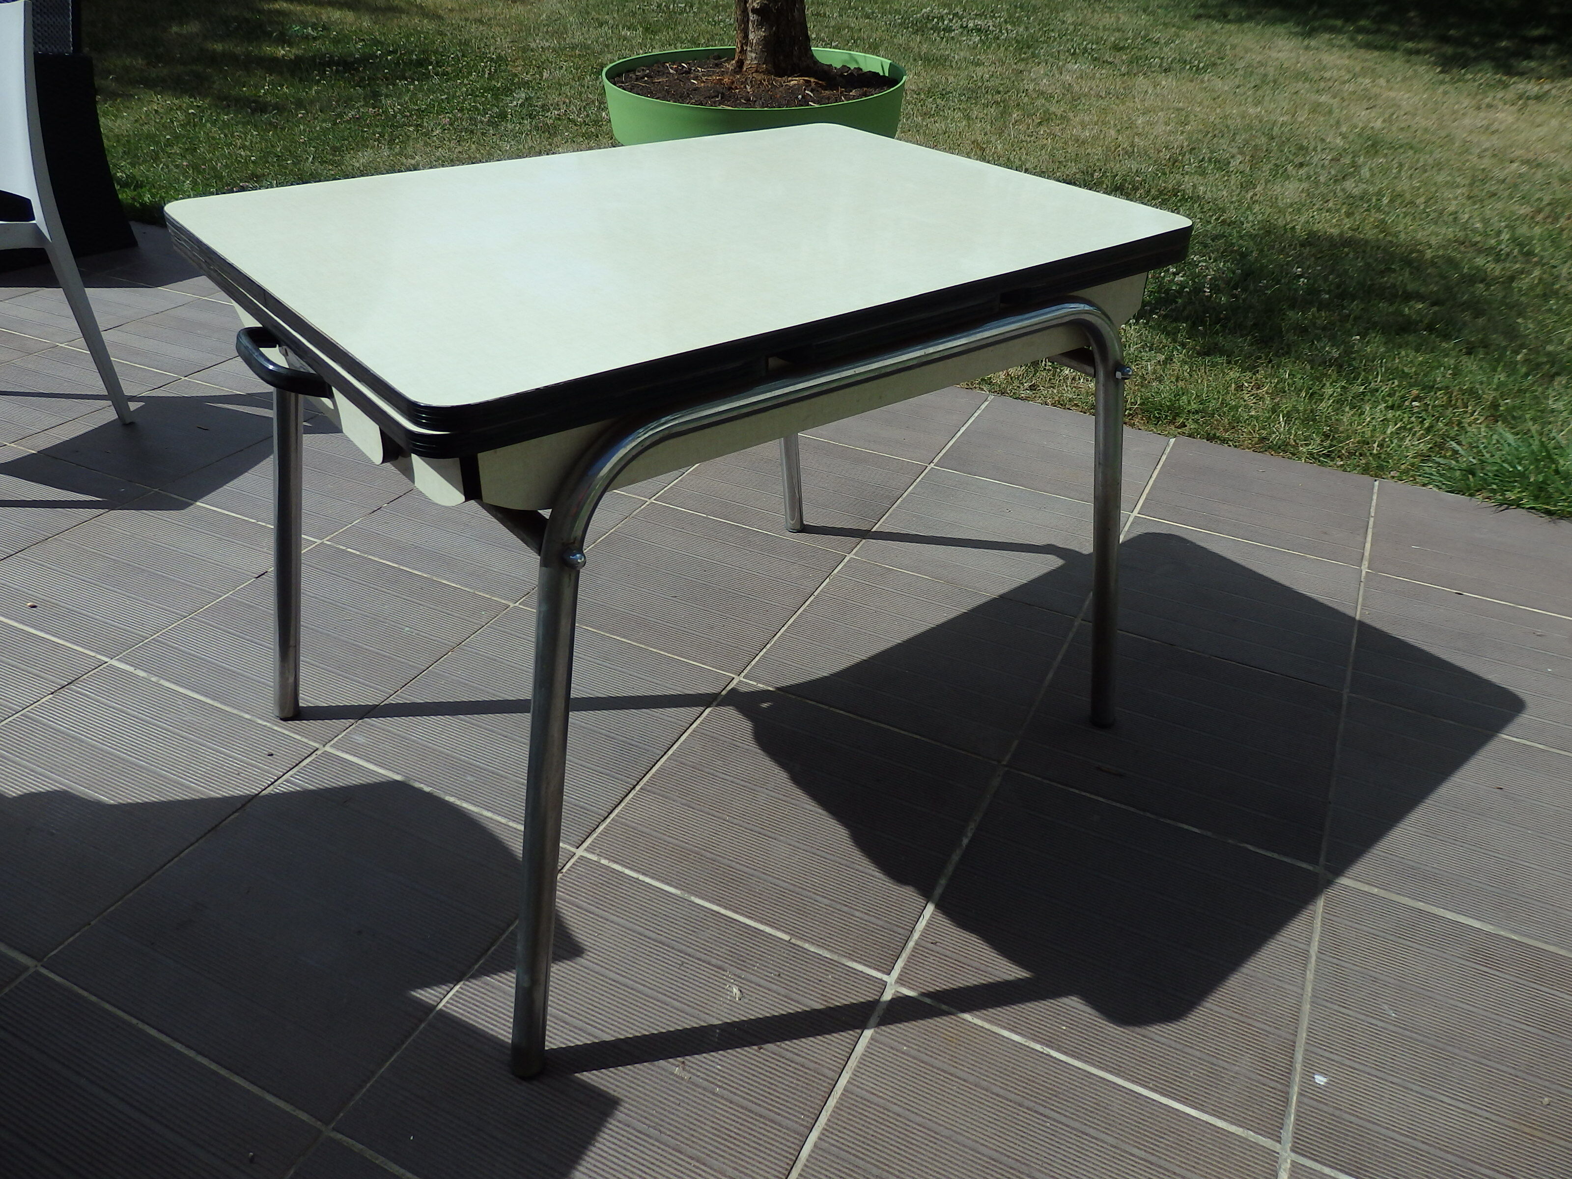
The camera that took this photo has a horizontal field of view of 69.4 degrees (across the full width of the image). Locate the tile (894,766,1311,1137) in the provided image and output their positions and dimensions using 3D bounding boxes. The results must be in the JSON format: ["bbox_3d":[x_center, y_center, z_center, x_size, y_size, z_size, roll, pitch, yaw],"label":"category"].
[{"bbox_3d":[0.423,0.434,1.443,0.446,0.020,0.443,16,35,21],"label":"tile"}]

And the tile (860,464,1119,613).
[{"bbox_3d":[0.425,-0.102,2.288,0.446,0.020,0.443,16,35,21],"label":"tile"}]

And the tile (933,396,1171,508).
[{"bbox_3d":[0.624,-0.313,2.629,0.446,0.020,0.443,16,35,21],"label":"tile"}]

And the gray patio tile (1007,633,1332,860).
[{"bbox_3d":[0.623,0.226,1.781,0.446,0.020,0.443,16,35,21],"label":"gray patio tile"}]

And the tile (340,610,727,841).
[{"bbox_3d":[-0.380,0.197,1.772,0.446,0.020,0.443,16,35,21],"label":"tile"}]

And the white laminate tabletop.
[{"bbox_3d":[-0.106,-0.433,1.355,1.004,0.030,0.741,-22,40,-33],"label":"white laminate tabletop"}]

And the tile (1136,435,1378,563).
[{"bbox_3d":[1.024,-0.191,2.459,0.446,0.020,0.443,16,35,21],"label":"tile"}]

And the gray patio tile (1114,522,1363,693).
[{"bbox_3d":[0.823,0.017,2.122,0.446,0.020,0.443,16,35,21],"label":"gray patio tile"}]

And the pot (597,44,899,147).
[{"bbox_3d":[-0.123,-2.001,4.709,1.220,0.256,1.220,1,34,-1],"label":"pot"}]

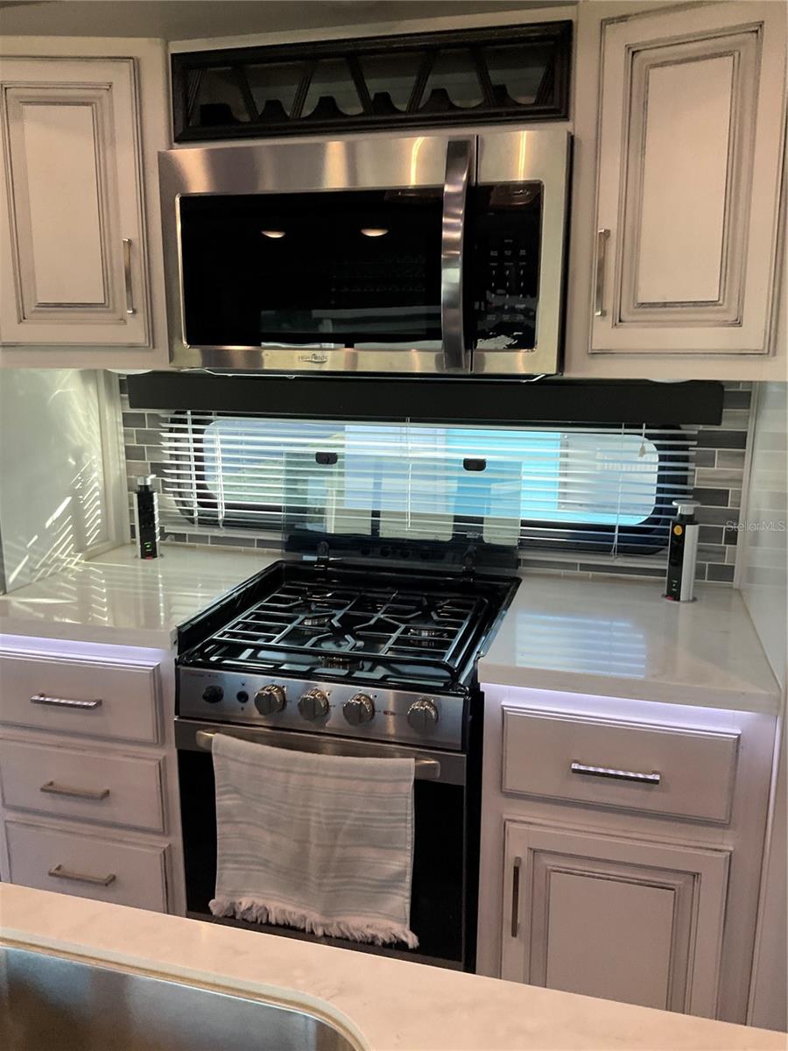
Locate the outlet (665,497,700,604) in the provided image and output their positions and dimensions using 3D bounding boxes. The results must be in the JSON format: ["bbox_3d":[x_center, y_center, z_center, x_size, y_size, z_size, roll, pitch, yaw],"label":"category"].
[{"bbox_3d":[0.599,0.052,1.820,0.062,0.204,0.062,-6,14,-29],"label":"outlet"}]

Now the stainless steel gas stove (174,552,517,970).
[{"bbox_3d":[-0.074,0.444,1.811,0.542,0.594,0.569,3,12,14],"label":"stainless steel gas stove"}]

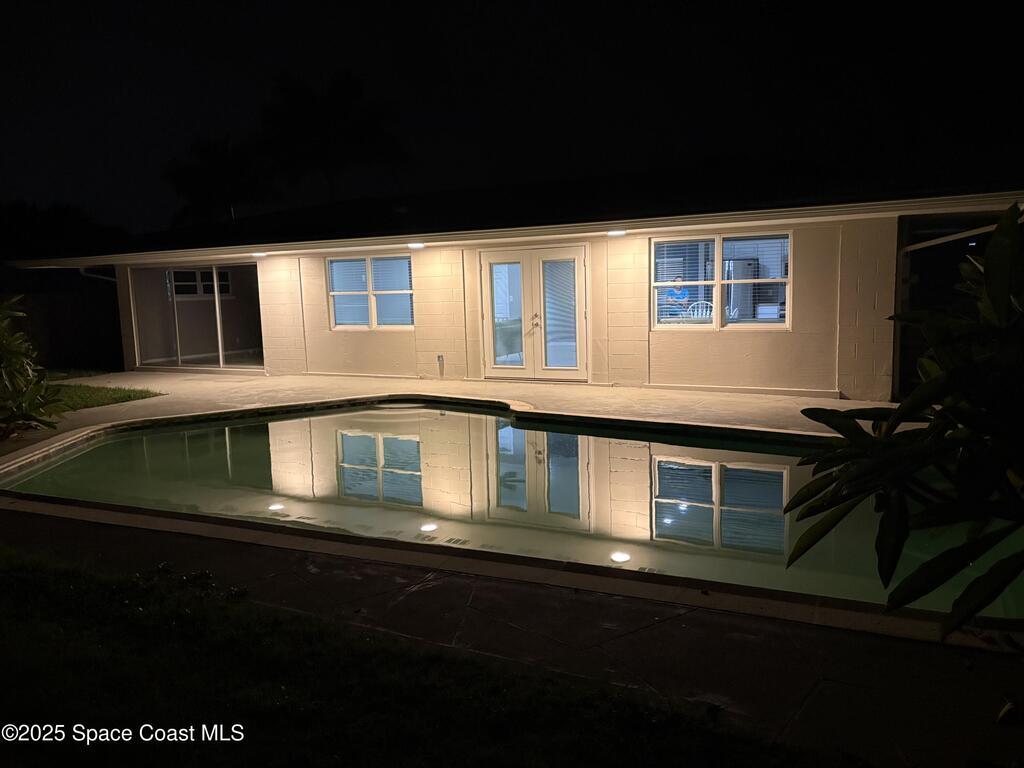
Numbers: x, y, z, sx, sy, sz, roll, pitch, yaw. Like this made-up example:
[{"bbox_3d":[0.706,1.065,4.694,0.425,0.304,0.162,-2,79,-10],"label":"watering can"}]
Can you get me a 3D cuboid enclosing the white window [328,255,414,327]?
[{"bbox_3d":[-2.469,-1.558,13.277,1.870,1.290,0.100,2,8,29],"label":"white window"}]

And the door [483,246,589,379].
[{"bbox_3d":[0.324,-1.063,11.810,1.910,2.070,0.120,2,8,29],"label":"door"}]

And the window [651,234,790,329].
[{"bbox_3d":[2.793,-1.356,10.413,1.910,1.310,0.100,2,8,29],"label":"window"}]

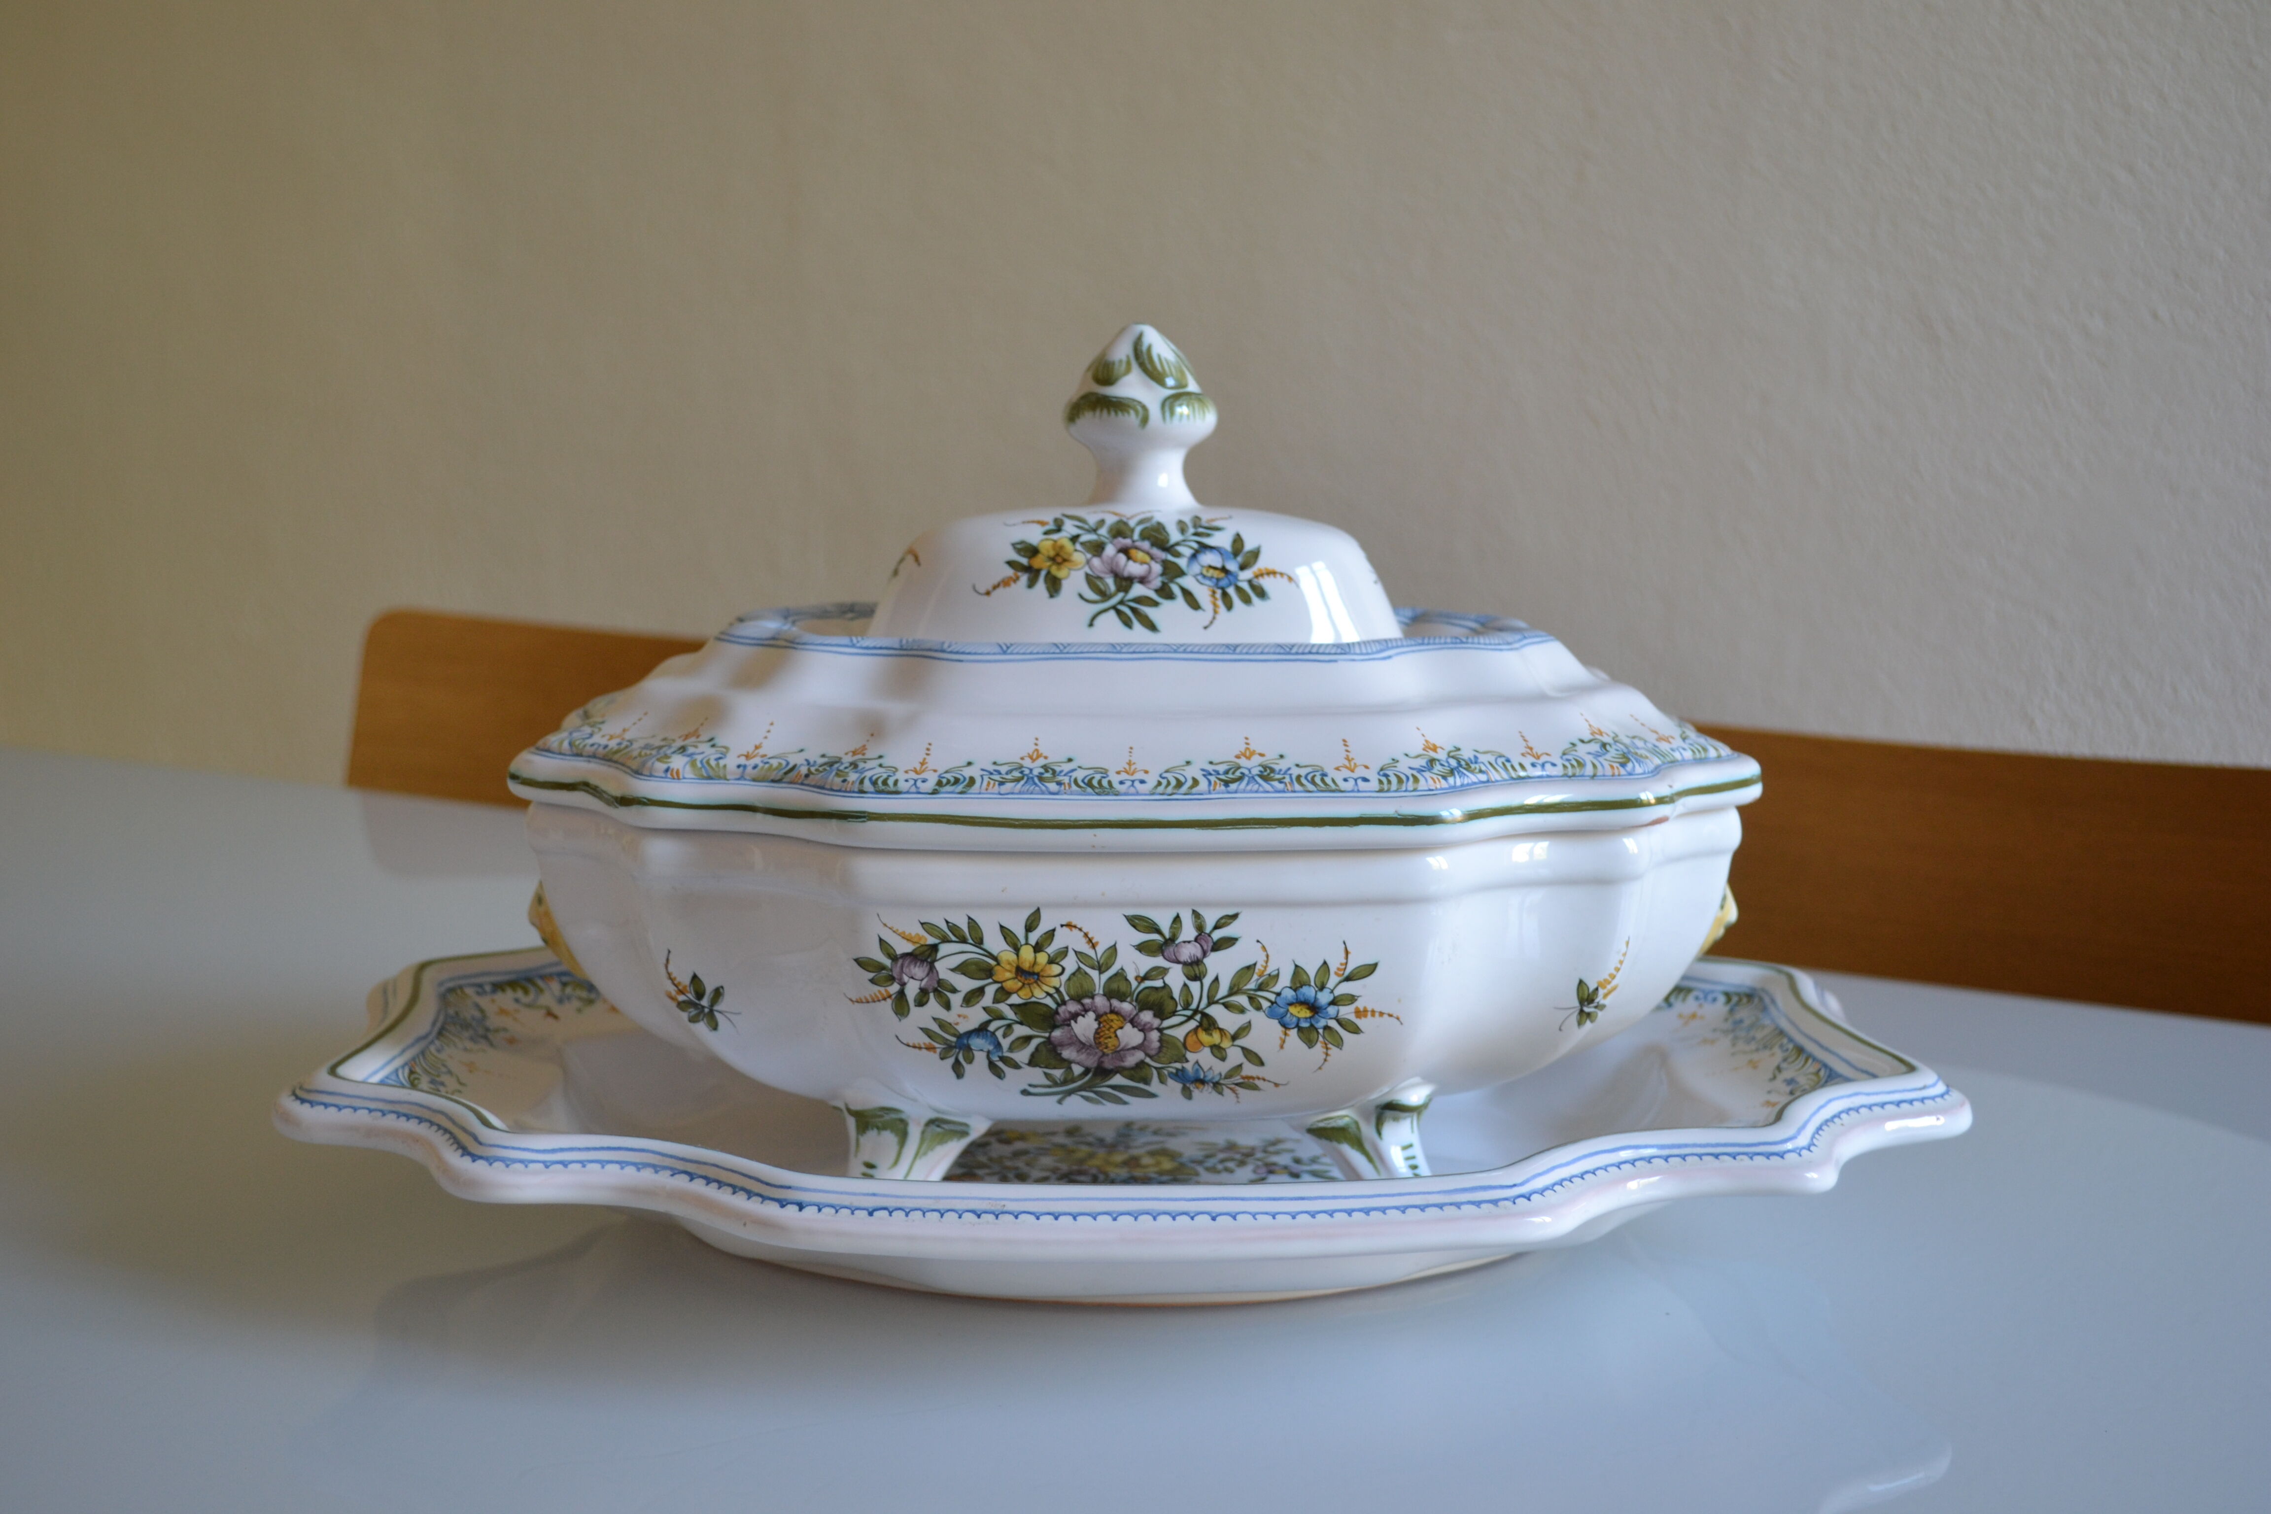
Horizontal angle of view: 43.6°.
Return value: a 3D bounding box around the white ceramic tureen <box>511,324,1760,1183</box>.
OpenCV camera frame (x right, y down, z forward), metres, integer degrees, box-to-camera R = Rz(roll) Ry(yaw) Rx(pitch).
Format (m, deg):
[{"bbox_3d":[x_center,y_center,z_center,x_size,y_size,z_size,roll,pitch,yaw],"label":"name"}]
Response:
[{"bbox_3d":[0.001,-0.004,0.816,0.343,0.238,0.238,0,8,-1],"label":"white ceramic tureen"}]

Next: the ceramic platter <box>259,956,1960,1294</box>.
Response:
[{"bbox_3d":[-0.003,0.098,0.831,0.455,0.048,0.360,0,8,-1],"label":"ceramic platter"}]

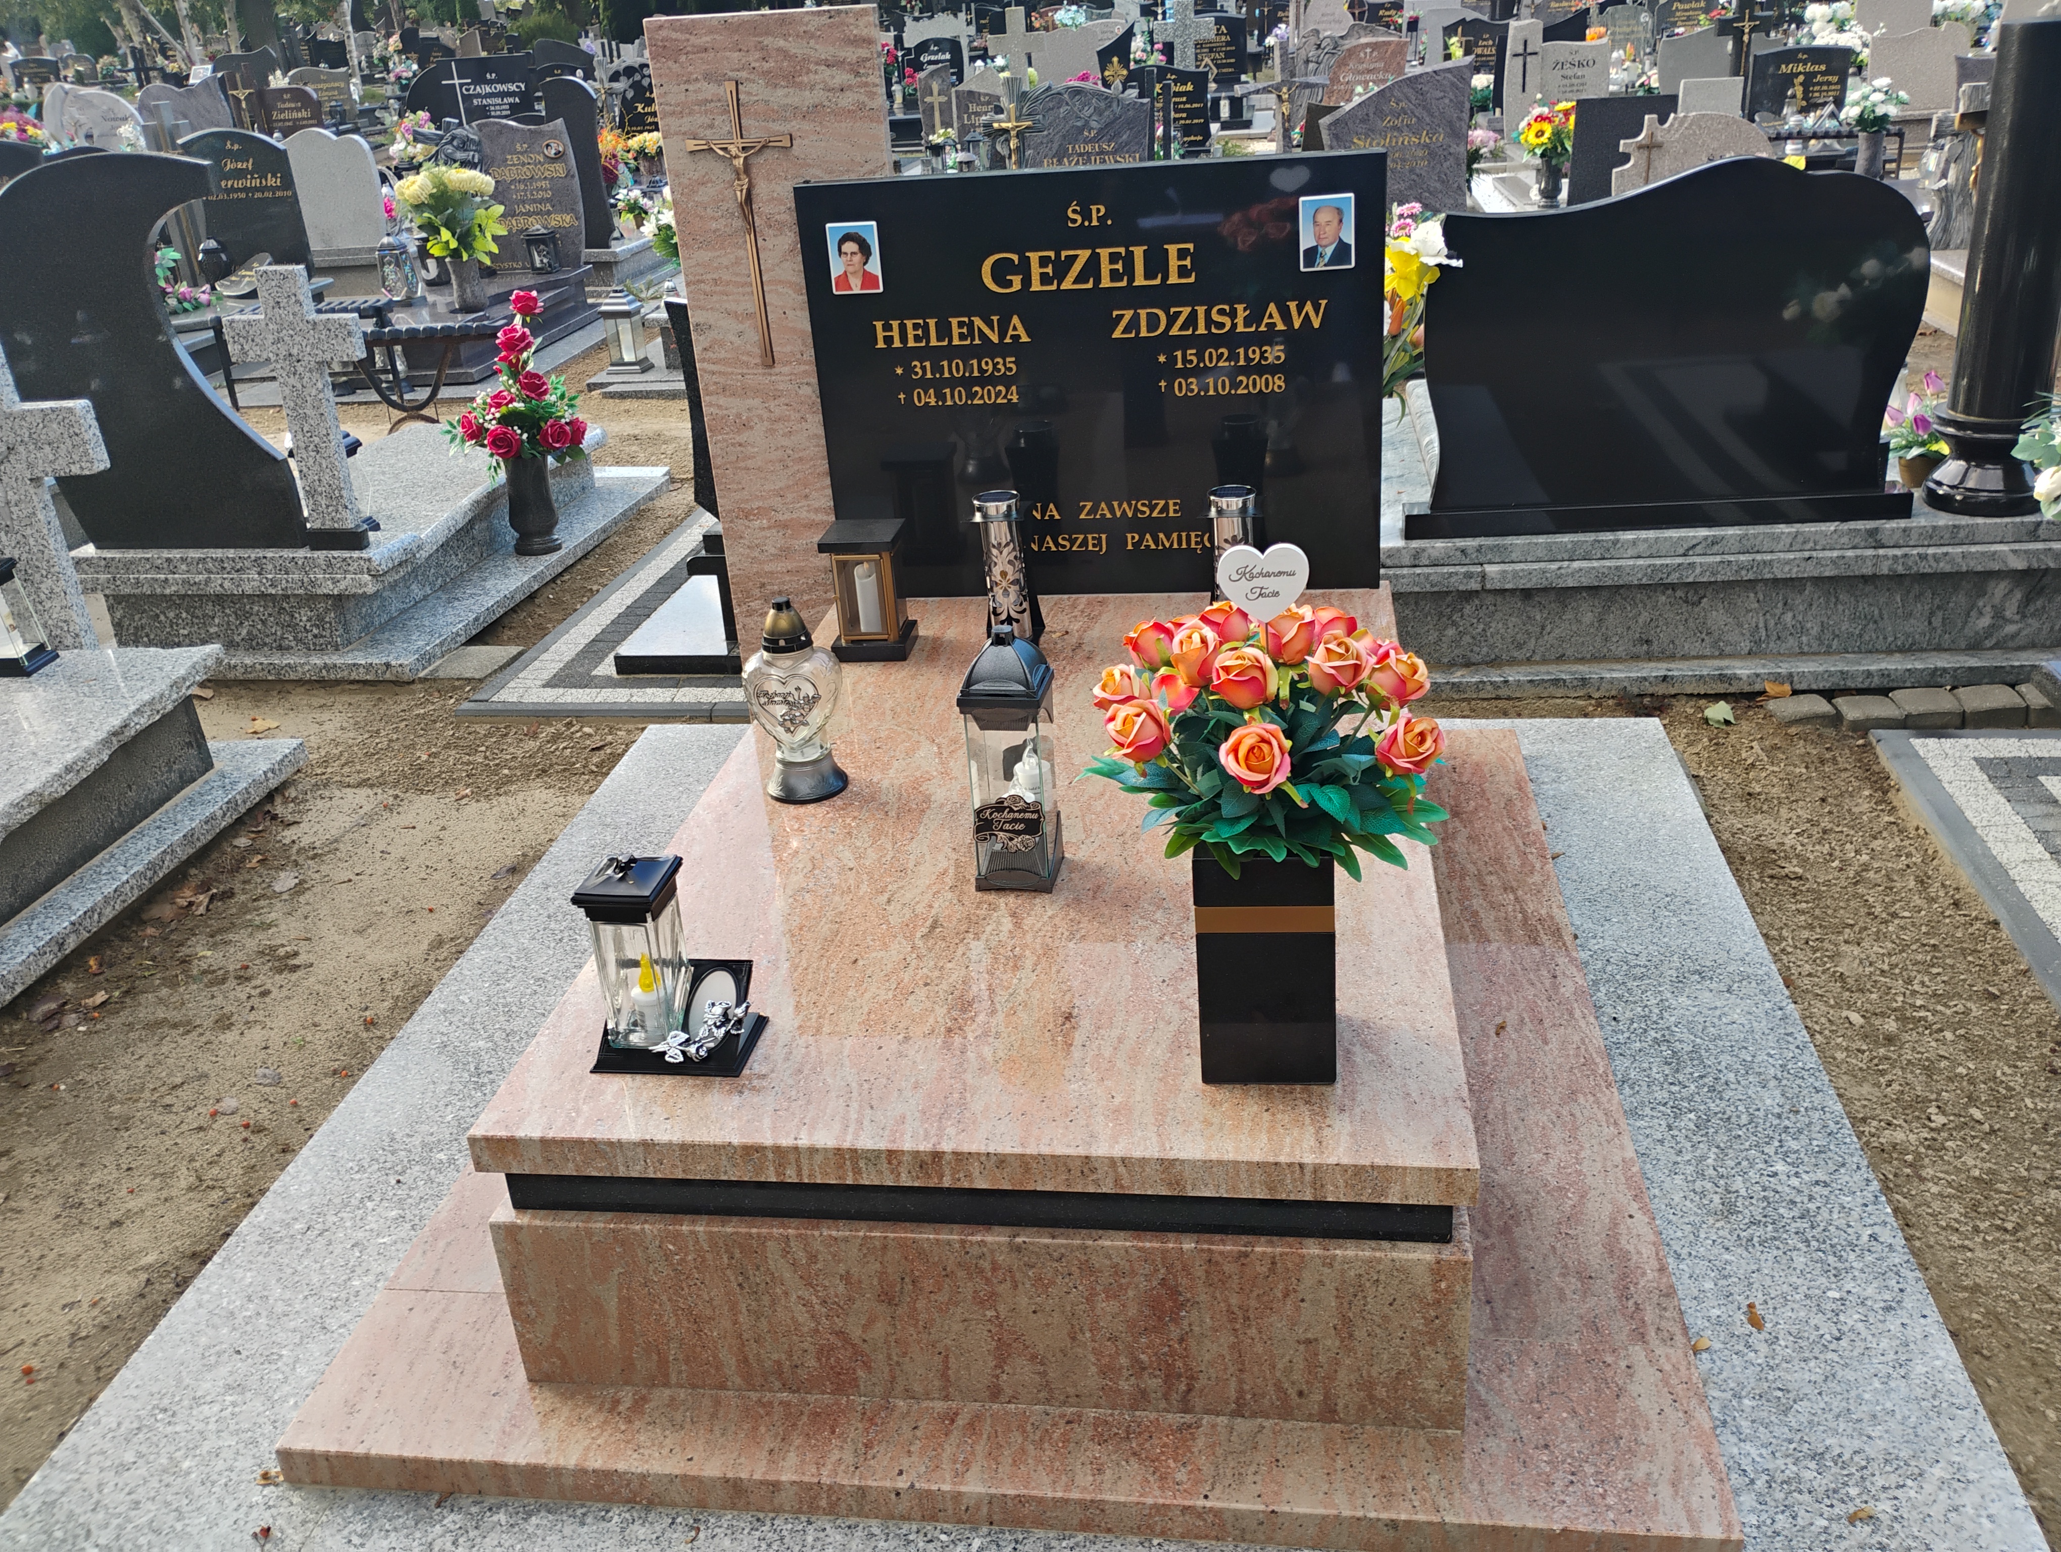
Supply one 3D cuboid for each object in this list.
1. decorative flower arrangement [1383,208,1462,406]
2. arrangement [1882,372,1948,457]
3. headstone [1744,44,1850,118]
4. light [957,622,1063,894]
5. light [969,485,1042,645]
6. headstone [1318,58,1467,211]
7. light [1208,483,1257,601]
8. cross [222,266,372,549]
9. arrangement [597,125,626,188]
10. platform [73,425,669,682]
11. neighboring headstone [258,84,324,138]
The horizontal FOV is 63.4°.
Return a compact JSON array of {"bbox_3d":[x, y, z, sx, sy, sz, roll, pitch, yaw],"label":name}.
[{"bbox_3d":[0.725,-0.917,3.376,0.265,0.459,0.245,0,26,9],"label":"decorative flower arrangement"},{"bbox_3d":[1.970,-0.793,3.688,0.148,0.189,0.138,0,26,9],"label":"arrangement"},{"bbox_3d":[4.390,-3.969,9.581,0.561,0.411,0.112,-1,26,7],"label":"headstone"},{"bbox_3d":[-0.026,-0.027,2.081,0.109,0.338,0.107,0,26,9],"label":"light"},{"bbox_3d":[-0.044,-0.358,2.869,0.107,0.255,0.107,0,26,9],"label":"light"},{"bbox_3d":[1.668,-2.863,7.627,0.673,0.724,0.102,0,26,9],"label":"headstone"},{"bbox_3d":[0.352,-0.361,2.887,0.105,0.268,0.105,0,26,9],"label":"light"},{"bbox_3d":[-1.738,-0.888,4.061,0.352,0.673,0.092,3,27,7],"label":"cross"},{"bbox_3d":[-3.132,-4.614,12.451,0.296,0.449,0.285,0,26,9],"label":"arrangement"},{"bbox_3d":[-1.994,-0.742,5.050,1.166,0.266,1.642,1,27,12],"label":"platform"},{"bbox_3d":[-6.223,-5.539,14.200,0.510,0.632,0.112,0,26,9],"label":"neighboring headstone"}]

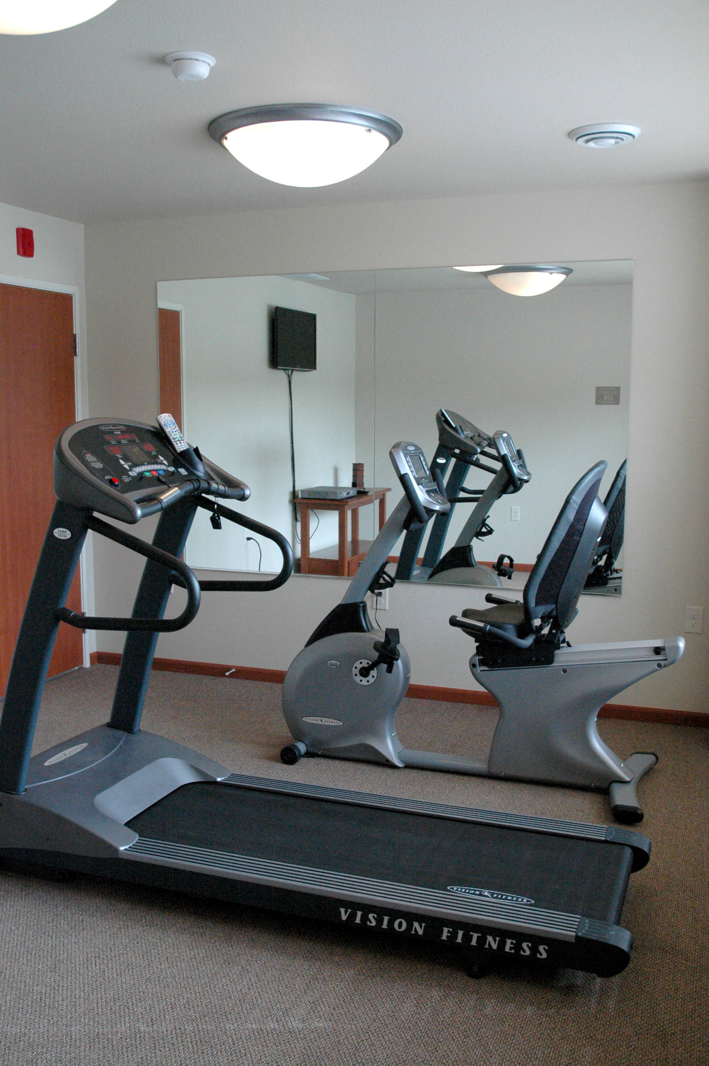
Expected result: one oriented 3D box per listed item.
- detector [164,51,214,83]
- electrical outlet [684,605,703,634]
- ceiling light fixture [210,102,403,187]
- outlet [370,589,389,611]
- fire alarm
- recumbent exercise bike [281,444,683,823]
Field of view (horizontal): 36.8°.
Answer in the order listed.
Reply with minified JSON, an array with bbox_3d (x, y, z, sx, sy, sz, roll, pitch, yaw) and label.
[{"bbox_3d":[-0.455,-1.289,2.957,0.139,0.054,0.139,0,7,0],"label":"detector"},{"bbox_3d":[1.538,0.397,4.825,0.073,0.118,0.009,3,8,21],"label":"electrical outlet"},{"bbox_3d":[-0.169,-1.313,3.718,0.672,0.194,0.672,0,7,0],"label":"ceiling light fixture"},{"bbox_3d":[0.131,0.328,5.366,0.073,0.118,0.009,3,8,21],"label":"outlet"},{"bbox_3d":[-1.623,-1.431,5.267,0.050,0.135,0.082,3,8,21],"label":"fire alarm"},{"bbox_3d":[0.465,0.308,4.212,1.620,1.320,0.620,3,8,21],"label":"recumbent exercise bike"}]

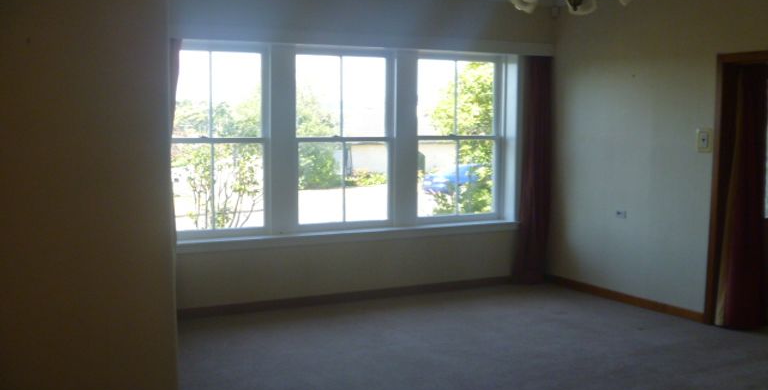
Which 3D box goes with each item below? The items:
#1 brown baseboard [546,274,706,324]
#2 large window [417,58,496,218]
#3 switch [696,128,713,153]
[{"bbox_3d":[2.033,0.877,6.532,0.030,0.076,1.847,-3,6,-26],"label":"brown baseboard"},{"bbox_3d":[0.688,-0.527,6.993,0.867,1.464,0.061,-3,6,-26],"label":"large window"},{"bbox_3d":[2.409,-0.409,5.632,0.024,0.179,0.140,-3,6,-26],"label":"switch"}]

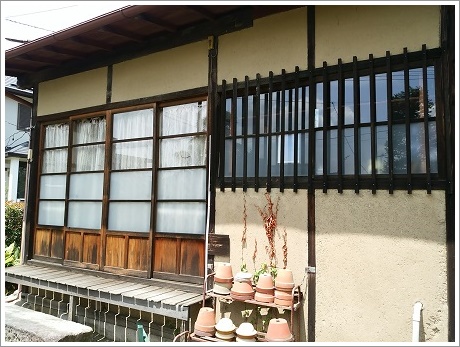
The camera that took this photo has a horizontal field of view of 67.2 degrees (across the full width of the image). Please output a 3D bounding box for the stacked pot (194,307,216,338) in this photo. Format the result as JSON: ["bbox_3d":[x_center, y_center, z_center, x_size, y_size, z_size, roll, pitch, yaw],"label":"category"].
[{"bbox_3d":[-0.183,1.121,2.627,0.161,0.177,0.161,1,-4,0],"label":"stacked pot"}]

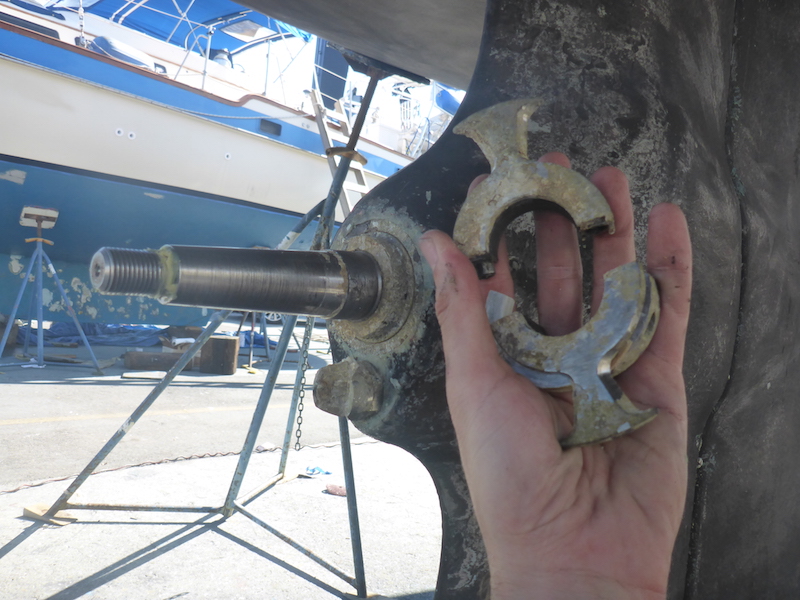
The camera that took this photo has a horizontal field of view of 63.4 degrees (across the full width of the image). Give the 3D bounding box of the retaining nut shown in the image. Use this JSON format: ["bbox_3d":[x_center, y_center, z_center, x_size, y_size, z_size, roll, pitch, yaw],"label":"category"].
[{"bbox_3d":[-0.030,0.050,0.367,0.025,0.034,0.034,2,2,-43],"label":"retaining nut"}]

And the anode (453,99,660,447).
[{"bbox_3d":[0.063,-0.013,0.264,0.068,0.135,0.034,-17,-9,24],"label":"anode"}]

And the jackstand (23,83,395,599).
[{"bbox_3d":[-0.468,0.018,2.486,1.253,1.795,1.150,5,0,44],"label":"jackstand"}]

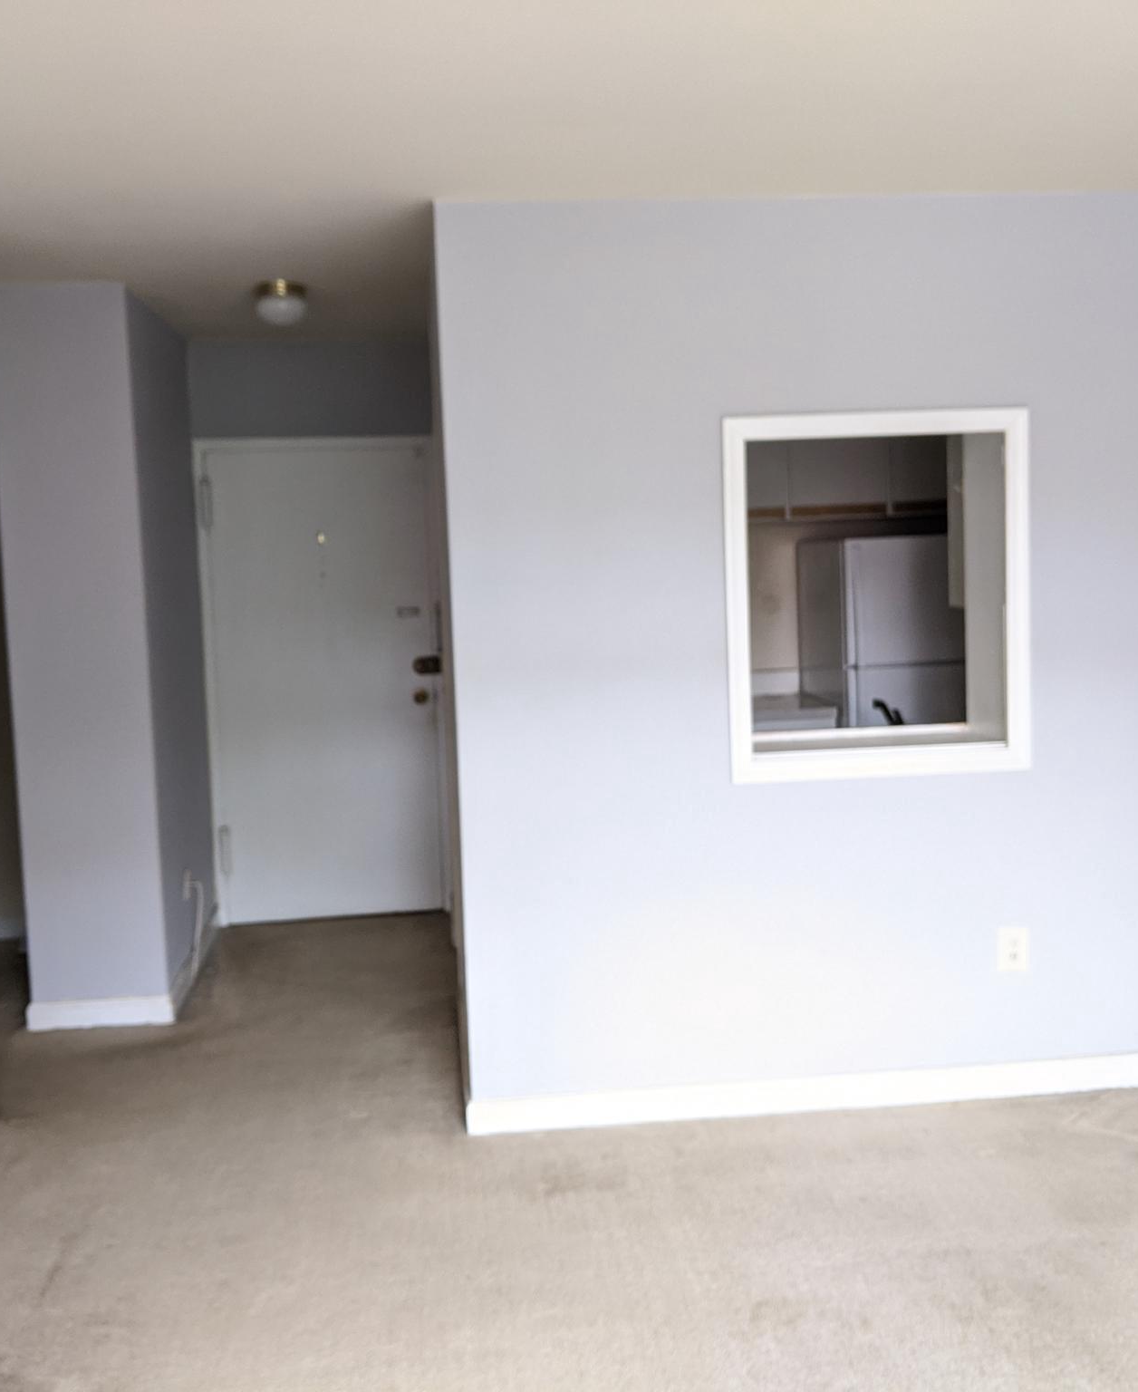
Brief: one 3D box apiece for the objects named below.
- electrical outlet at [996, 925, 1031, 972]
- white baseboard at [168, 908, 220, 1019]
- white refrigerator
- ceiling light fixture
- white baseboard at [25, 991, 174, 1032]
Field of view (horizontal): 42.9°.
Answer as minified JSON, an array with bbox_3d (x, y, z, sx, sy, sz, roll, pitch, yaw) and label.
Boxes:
[{"bbox_3d":[1.242,0.708,4.033,0.078,0.120,0.010,-3,6,-6],"label":"electrical outlet"},{"bbox_3d":[-1.419,1.003,5.563,0.018,0.104,1.280,-3,6,-6],"label":"white baseboard"},{"bbox_3d":[1.396,0.132,5.959,0.708,1.567,0.688,-3,6,-6],"label":"white refrigerator"},{"bbox_3d":[-0.956,-1.294,4.808,0.182,0.130,0.182,-3,6,-6],"label":"ceiling light fixture"},{"bbox_3d":[-1.584,1.075,4.912,0.478,0.104,0.018,-3,6,-6],"label":"white baseboard"}]

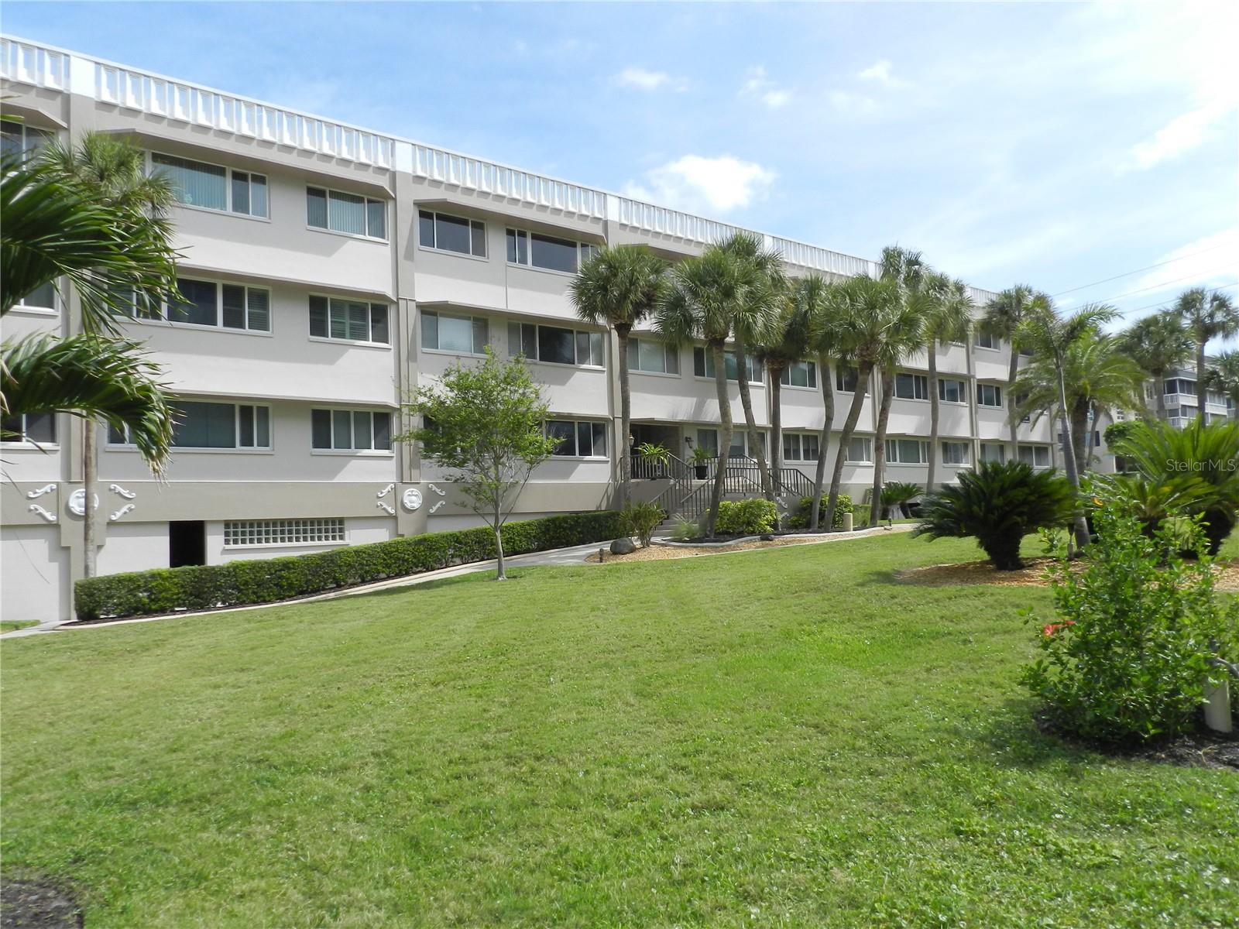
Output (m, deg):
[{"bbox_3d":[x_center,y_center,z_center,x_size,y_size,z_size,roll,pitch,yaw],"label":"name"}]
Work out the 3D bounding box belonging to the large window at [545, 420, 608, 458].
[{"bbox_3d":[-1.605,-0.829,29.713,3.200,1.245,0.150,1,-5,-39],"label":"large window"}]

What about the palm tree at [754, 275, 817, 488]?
[{"bbox_3d":[6.084,-2.370,32.700,2.414,9.091,2.414,-2,-3,11],"label":"palm tree"}]

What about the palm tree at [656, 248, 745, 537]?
[{"bbox_3d":[2.345,-2.027,25.500,2.673,8.276,2.593,-2,-3,5],"label":"palm tree"}]

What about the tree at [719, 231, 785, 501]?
[{"bbox_3d":[4.010,-2.857,29.540,3.004,9.867,2.800,-2,-4,0],"label":"tree"}]

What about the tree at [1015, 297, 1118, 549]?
[{"bbox_3d":[7.297,-0.671,14.600,1.690,4.138,1.605,-3,-4,27],"label":"tree"}]

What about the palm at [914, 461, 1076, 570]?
[{"bbox_3d":[5.240,0.710,12.500,2.272,1.514,2.158,-3,-4,23],"label":"palm"}]

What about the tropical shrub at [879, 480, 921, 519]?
[{"bbox_3d":[10.685,1.343,34.000,1.618,1.471,1.537,-3,-3,17],"label":"tropical shrub"}]

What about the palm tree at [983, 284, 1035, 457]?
[{"bbox_3d":[19.421,-3.713,43.785,2.900,10.294,2.900,-2,-4,0],"label":"palm tree"}]

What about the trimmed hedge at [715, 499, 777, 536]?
[{"bbox_3d":[3.973,1.657,28.143,2.009,1.156,1.500,-2,-4,0],"label":"trimmed hedge"}]

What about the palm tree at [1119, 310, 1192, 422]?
[{"bbox_3d":[24.863,-2.971,41.218,3.200,8.381,3.200,-2,-4,0],"label":"palm tree"}]

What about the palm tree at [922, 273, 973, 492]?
[{"bbox_3d":[13.947,-3.227,38.255,2.786,10.043,2.750,-2,-4,0],"label":"palm tree"}]

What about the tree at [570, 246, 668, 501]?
[{"bbox_3d":[0.086,-2.518,29.826,3.200,9.755,3.200,-2,-4,0],"label":"tree"}]

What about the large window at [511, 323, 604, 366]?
[{"bbox_3d":[-2.015,-3.931,29.476,3.872,1.200,0.140,1,-4,-39],"label":"large window"}]

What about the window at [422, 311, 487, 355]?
[{"bbox_3d":[-4.969,-3.998,27.266,2.325,1.269,0.150,1,-5,-39],"label":"window"}]

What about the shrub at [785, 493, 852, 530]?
[{"bbox_3d":[6.555,1.562,29.345,2.159,1.190,1.500,-2,-4,0],"label":"shrub"}]

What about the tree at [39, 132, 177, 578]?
[{"bbox_3d":[-11.309,-2.003,19.800,3.063,10.710,2.910,0,-4,-30],"label":"tree"}]

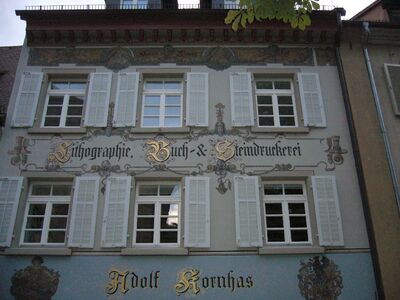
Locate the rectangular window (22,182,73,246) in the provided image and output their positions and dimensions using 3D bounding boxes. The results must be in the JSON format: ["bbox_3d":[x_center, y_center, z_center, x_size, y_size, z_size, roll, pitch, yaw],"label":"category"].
[{"bbox_3d":[-3.880,1.629,10.358,1.135,1.667,0.100,0,-23,0],"label":"rectangular window"}]

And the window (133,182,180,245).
[{"bbox_3d":[-1.042,1.595,10.091,1.135,1.653,0.100,0,-24,-1],"label":"window"}]

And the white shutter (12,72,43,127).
[{"bbox_3d":[-4.754,-1.401,11.215,0.582,1.738,0.050,0,-24,-1],"label":"white shutter"}]

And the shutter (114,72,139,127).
[{"bbox_3d":[-2.023,-1.404,11.242,0.591,1.742,0.050,0,-24,-1],"label":"shutter"}]

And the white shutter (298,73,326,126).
[{"bbox_3d":[3.198,-1.455,11.569,0.586,1.772,0.050,0,-23,0],"label":"white shutter"}]

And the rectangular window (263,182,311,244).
[{"bbox_3d":[2.213,1.617,10.392,1.140,1.667,0.100,0,-23,0],"label":"rectangular window"}]

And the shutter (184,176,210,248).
[{"bbox_3d":[-0.071,1.541,10.256,0.623,1.823,0.050,0,-23,0],"label":"shutter"}]

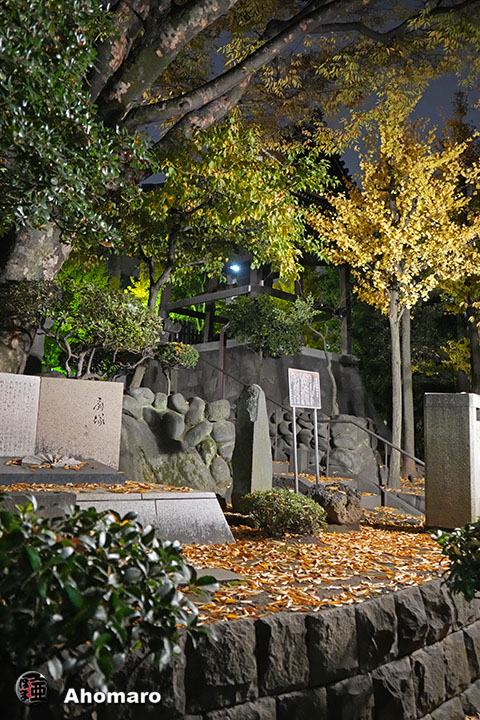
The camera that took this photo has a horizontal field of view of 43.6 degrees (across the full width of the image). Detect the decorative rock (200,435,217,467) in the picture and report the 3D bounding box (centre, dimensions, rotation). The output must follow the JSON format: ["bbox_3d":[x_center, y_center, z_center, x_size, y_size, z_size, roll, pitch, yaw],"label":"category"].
[{"bbox_3d":[-0.349,1.022,6.650,0.172,0.344,0.220,1,-7,-3],"label":"decorative rock"}]

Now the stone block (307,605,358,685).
[{"bbox_3d":[0.345,1.231,2.685,0.280,0.300,0.230,4,-8,-29],"label":"stone block"}]

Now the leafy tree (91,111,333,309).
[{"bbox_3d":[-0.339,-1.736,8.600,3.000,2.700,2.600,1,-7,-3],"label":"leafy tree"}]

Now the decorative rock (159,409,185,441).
[{"bbox_3d":[-0.699,0.668,6.114,0.250,0.290,0.240,2,-7,-20],"label":"decorative rock"}]

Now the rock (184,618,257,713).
[{"bbox_3d":[-0.118,1.245,2.541,0.290,0.335,0.240,4,-8,-21],"label":"rock"}]

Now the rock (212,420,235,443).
[{"bbox_3d":[-0.173,0.755,6.255,0.230,0.240,0.220,2,-7,-20],"label":"rock"}]

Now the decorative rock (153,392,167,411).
[{"bbox_3d":[-0.845,0.437,6.292,0.150,0.190,0.180,2,-7,-20],"label":"decorative rock"}]

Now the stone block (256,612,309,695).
[{"bbox_3d":[0.136,1.247,2.640,0.225,0.310,0.240,4,-8,-22],"label":"stone block"}]

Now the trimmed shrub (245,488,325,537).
[{"bbox_3d":[0.325,1.178,4.695,0.660,0.380,0.580,0,-7,0],"label":"trimmed shrub"}]

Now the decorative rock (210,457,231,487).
[{"bbox_3d":[-0.218,1.232,6.650,0.215,0.323,0.250,1,-7,-3],"label":"decorative rock"}]

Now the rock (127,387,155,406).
[{"bbox_3d":[-1.029,0.369,6.199,0.290,0.190,0.240,2,-7,-20],"label":"rock"}]

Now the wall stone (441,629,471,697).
[{"bbox_3d":[1.072,1.612,3.264,0.280,0.295,0.230,6,-9,-42],"label":"wall stone"}]

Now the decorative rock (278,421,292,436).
[{"bbox_3d":[0.704,1.063,9.300,0.210,0.241,0.200,1,-7,-3],"label":"decorative rock"}]

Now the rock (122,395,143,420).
[{"bbox_3d":[-1.091,0.485,6.085,0.230,0.260,0.220,2,-7,-20],"label":"rock"}]

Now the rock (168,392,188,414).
[{"bbox_3d":[-0.715,0.509,7.000,0.226,0.249,0.230,1,-7,-3],"label":"rock"}]

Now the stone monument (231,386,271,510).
[{"bbox_3d":[0.121,0.839,5.842,0.300,1.220,0.240,7,-9,-45],"label":"stone monument"}]

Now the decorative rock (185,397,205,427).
[{"bbox_3d":[-0.528,0.604,7.000,0.226,0.339,0.260,1,-7,-3],"label":"decorative rock"}]

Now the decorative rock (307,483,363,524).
[{"bbox_3d":[0.794,1.208,5.094,0.460,0.340,0.380,2,-7,-15],"label":"decorative rock"}]

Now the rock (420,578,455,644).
[{"bbox_3d":[0.994,1.363,3.327,0.260,0.290,0.230,7,-10,-40],"label":"rock"}]

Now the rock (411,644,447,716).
[{"bbox_3d":[0.854,1.573,3.027,0.280,0.300,0.230,5,-8,-38],"label":"rock"}]

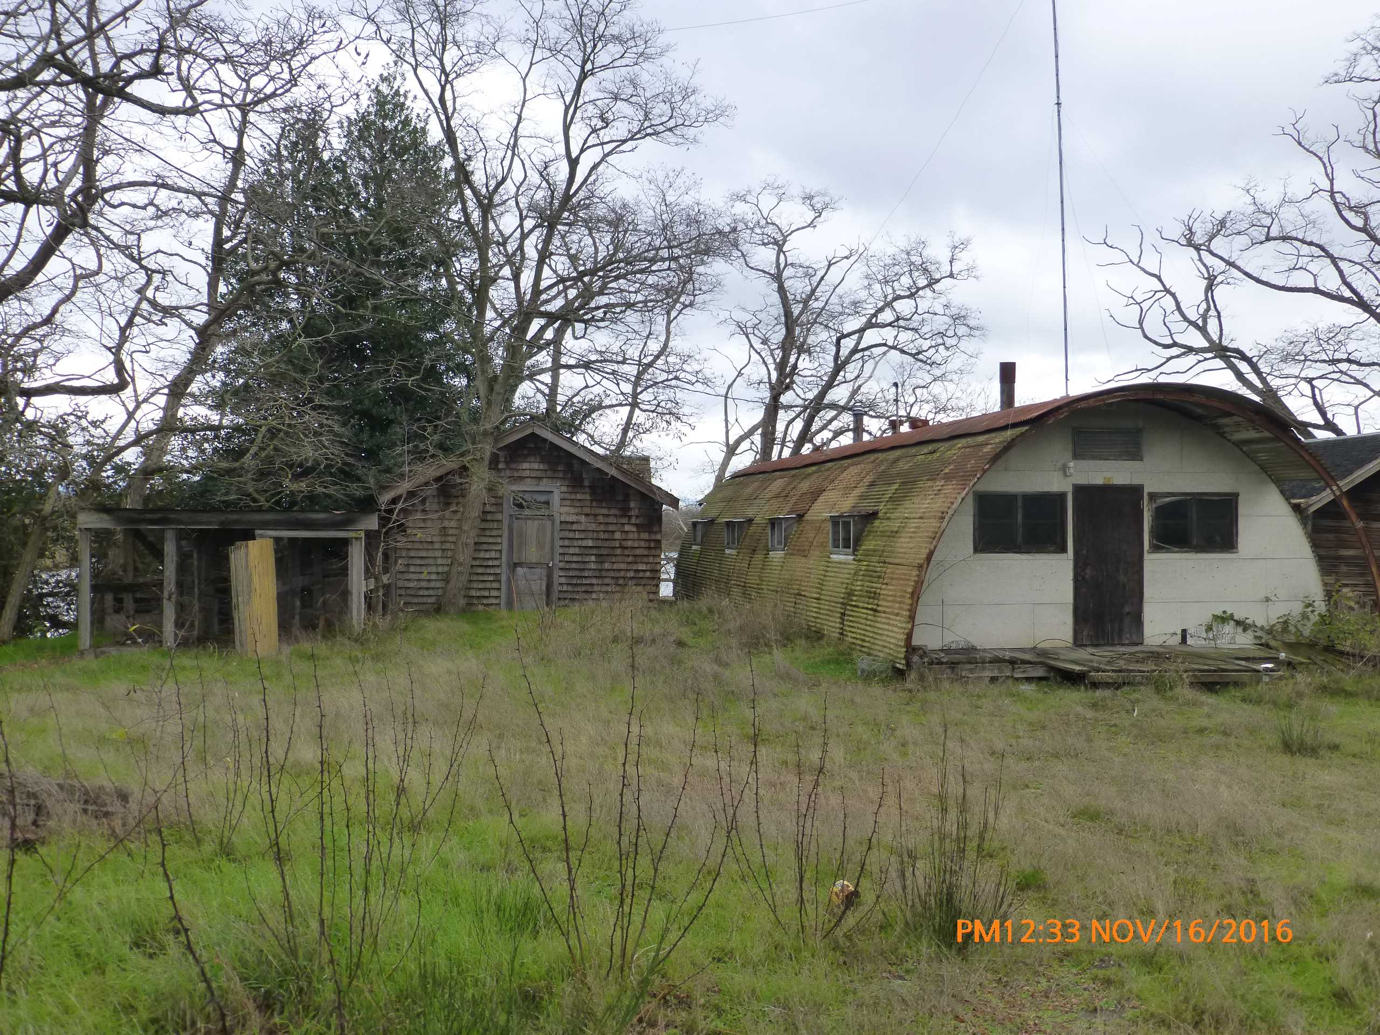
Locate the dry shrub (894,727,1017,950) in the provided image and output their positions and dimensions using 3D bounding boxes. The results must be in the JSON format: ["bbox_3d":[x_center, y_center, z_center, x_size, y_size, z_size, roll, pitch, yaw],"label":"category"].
[{"bbox_3d":[1.051,1.274,4.750,0.490,0.880,0.470,0,-1,-10],"label":"dry shrub"}]

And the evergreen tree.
[{"bbox_3d":[-8.569,-4.236,28.000,7.000,12.400,6.800,0,-1,-10],"label":"evergreen tree"}]

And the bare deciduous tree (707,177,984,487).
[{"bbox_3d":[4.460,-3.743,34.000,7.600,11.730,7.000,0,-1,-10],"label":"bare deciduous tree"}]

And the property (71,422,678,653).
[{"bbox_3d":[-4.694,-0.109,22.319,9.600,4.000,9.500,0,-1,-10],"label":"property"}]

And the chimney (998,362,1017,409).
[{"bbox_3d":[4.566,-1.868,17.200,0.230,0.740,0.230,0,-1,-10],"label":"chimney"}]

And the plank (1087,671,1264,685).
[{"bbox_3d":[5.097,1.680,12.550,2.080,0.100,0.060,0,-1,-10],"label":"plank"}]

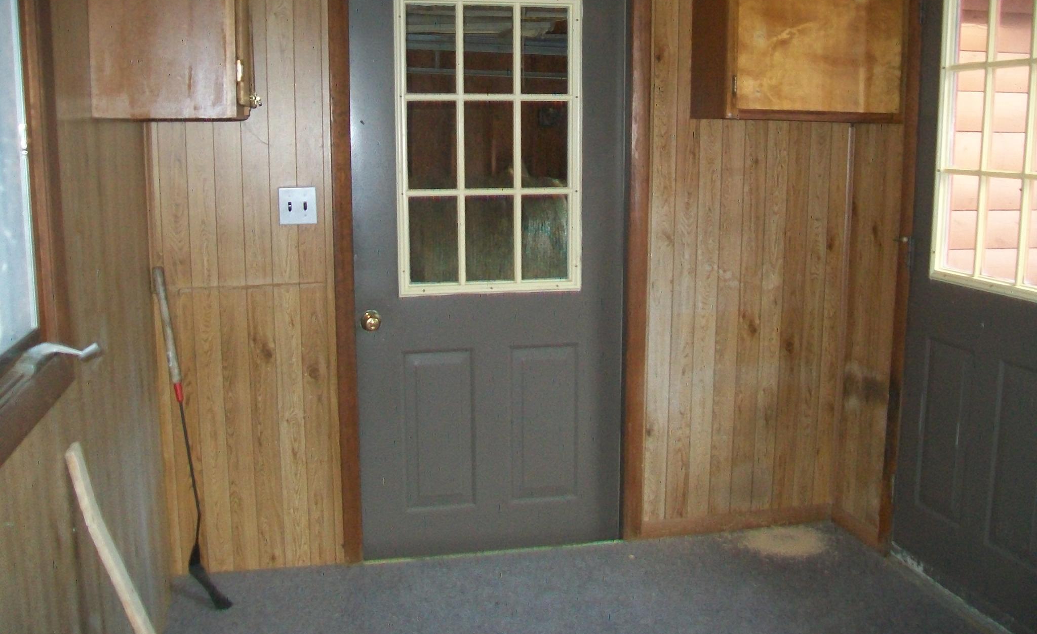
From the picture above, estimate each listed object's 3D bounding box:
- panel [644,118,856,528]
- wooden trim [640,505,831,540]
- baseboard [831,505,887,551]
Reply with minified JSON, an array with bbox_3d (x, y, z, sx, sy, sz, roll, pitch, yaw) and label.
[{"bbox_3d":[0.822,0.022,3.663,0.758,1.439,0.020,-2,9,-12],"label":"panel"},{"bbox_3d":[0.814,0.761,3.766,0.762,0.072,0.020,-2,9,-12],"label":"wooden trim"},{"bbox_3d":[1.226,0.771,3.699,0.020,0.072,0.315,-2,9,-12],"label":"baseboard"}]

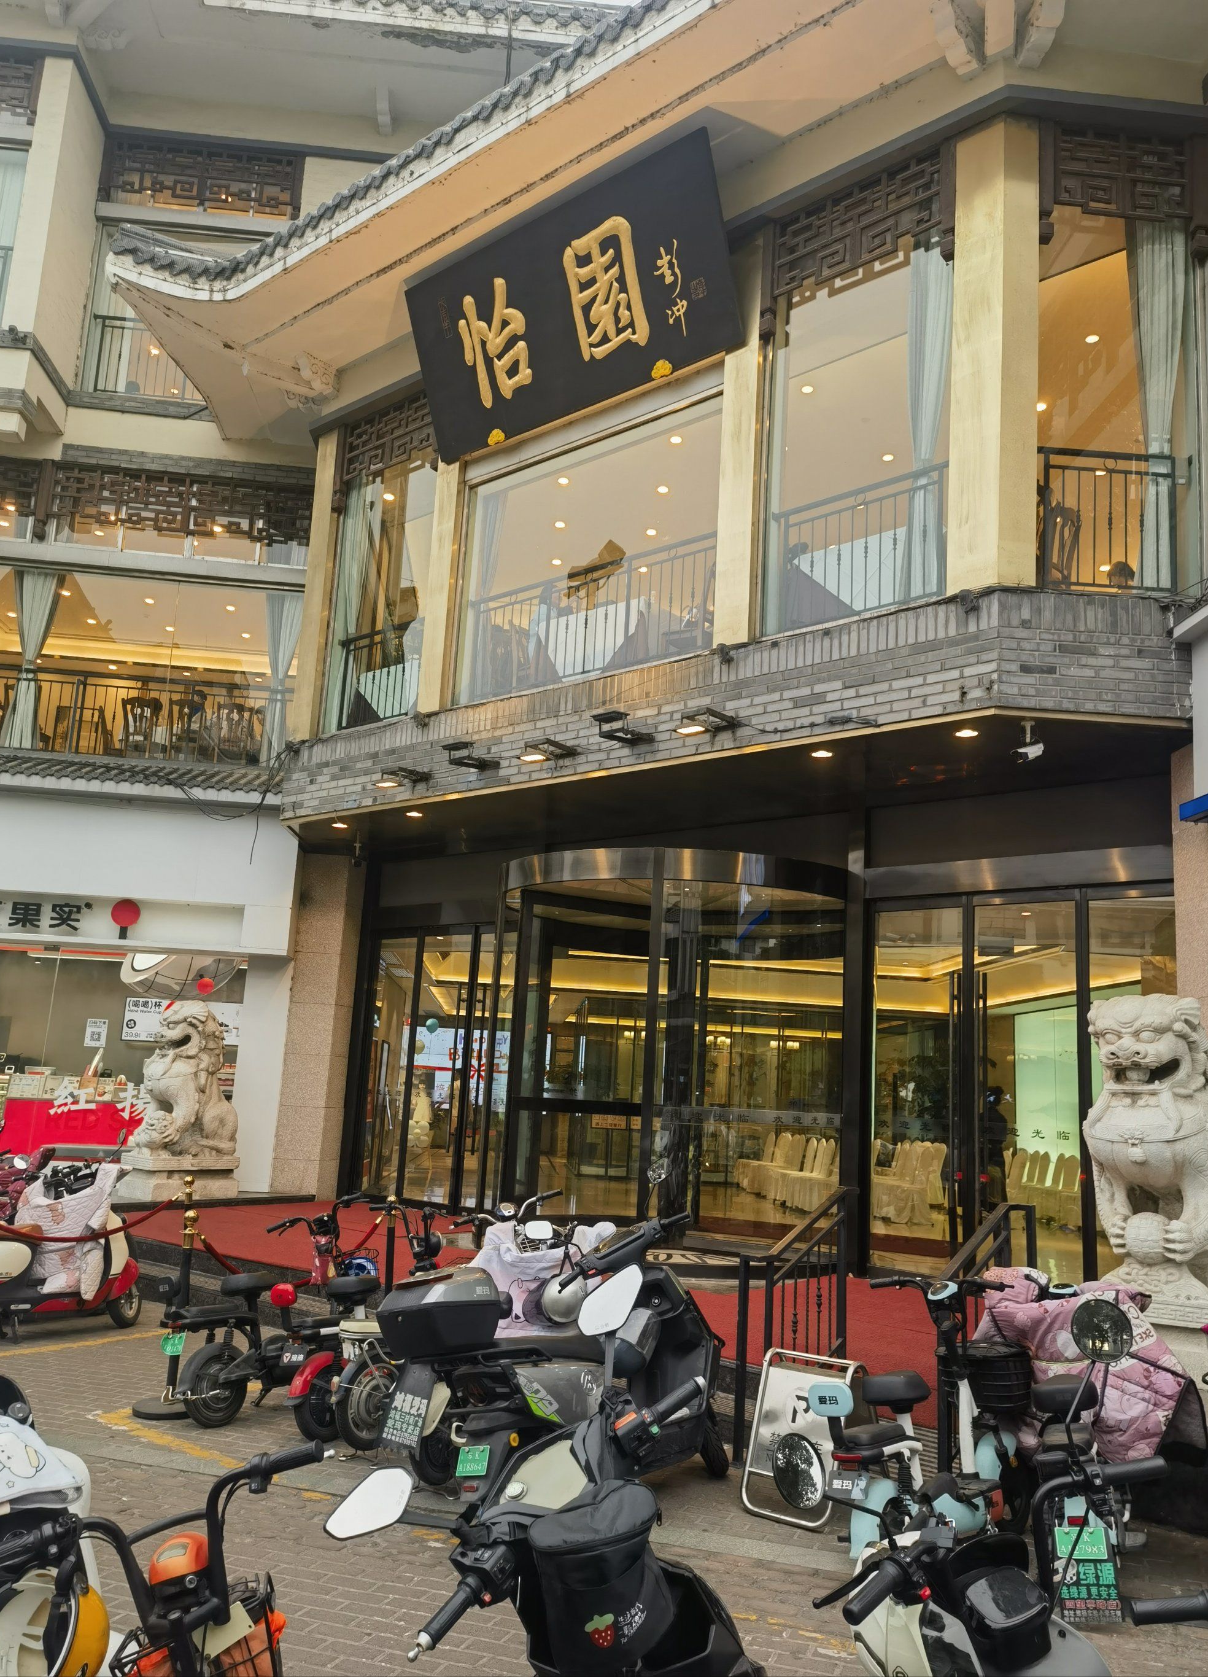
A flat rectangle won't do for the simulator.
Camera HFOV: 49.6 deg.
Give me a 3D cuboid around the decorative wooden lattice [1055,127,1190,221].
[{"bbox_3d":[3.573,-4.564,8.980,0.950,0.640,0.070,3,-11,-1],"label":"decorative wooden lattice"}]

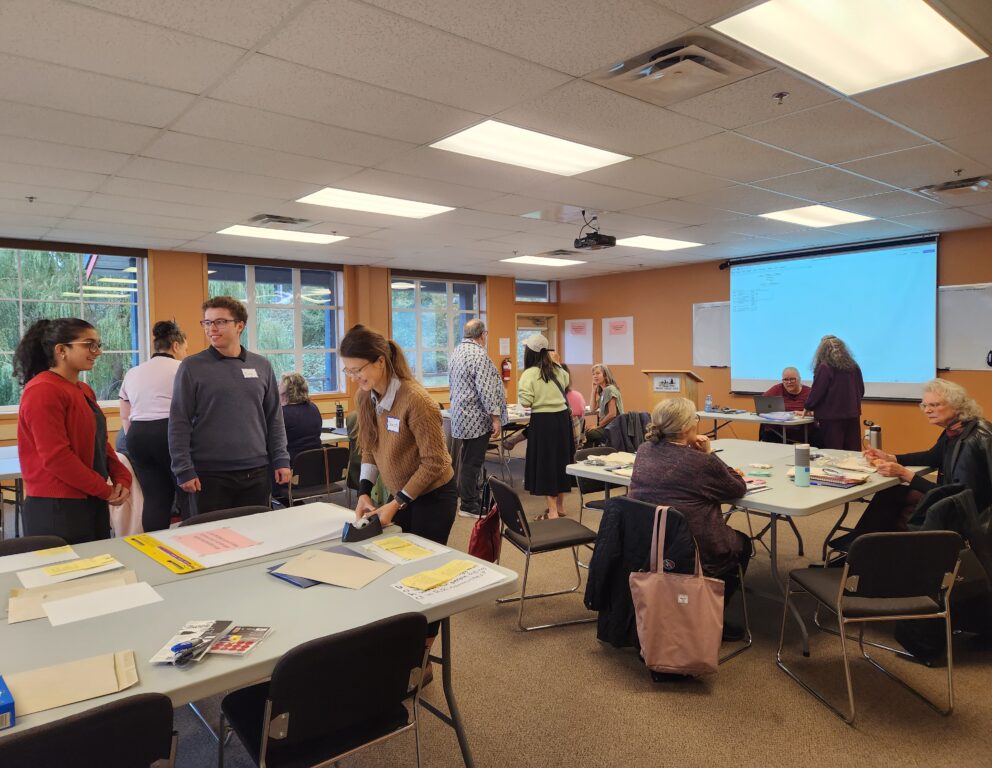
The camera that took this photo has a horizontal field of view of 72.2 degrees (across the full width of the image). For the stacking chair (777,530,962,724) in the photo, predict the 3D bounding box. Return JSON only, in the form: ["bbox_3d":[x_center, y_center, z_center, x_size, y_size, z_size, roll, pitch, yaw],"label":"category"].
[{"bbox_3d":[1.569,0.931,2.913,0.480,0.775,0.560,-1,3,-7],"label":"stacking chair"}]

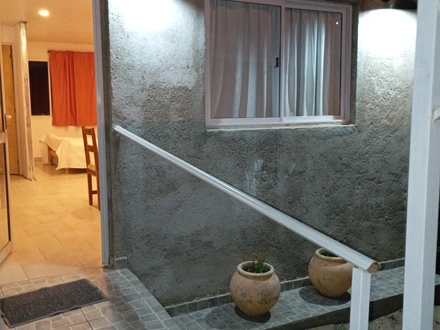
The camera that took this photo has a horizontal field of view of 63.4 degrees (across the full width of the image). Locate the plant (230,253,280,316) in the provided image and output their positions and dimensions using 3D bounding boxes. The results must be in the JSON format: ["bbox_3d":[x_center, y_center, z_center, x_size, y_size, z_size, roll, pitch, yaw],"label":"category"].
[{"bbox_3d":[0.263,0.928,2.625,0.373,0.347,0.373,-1,7,0],"label":"plant"}]

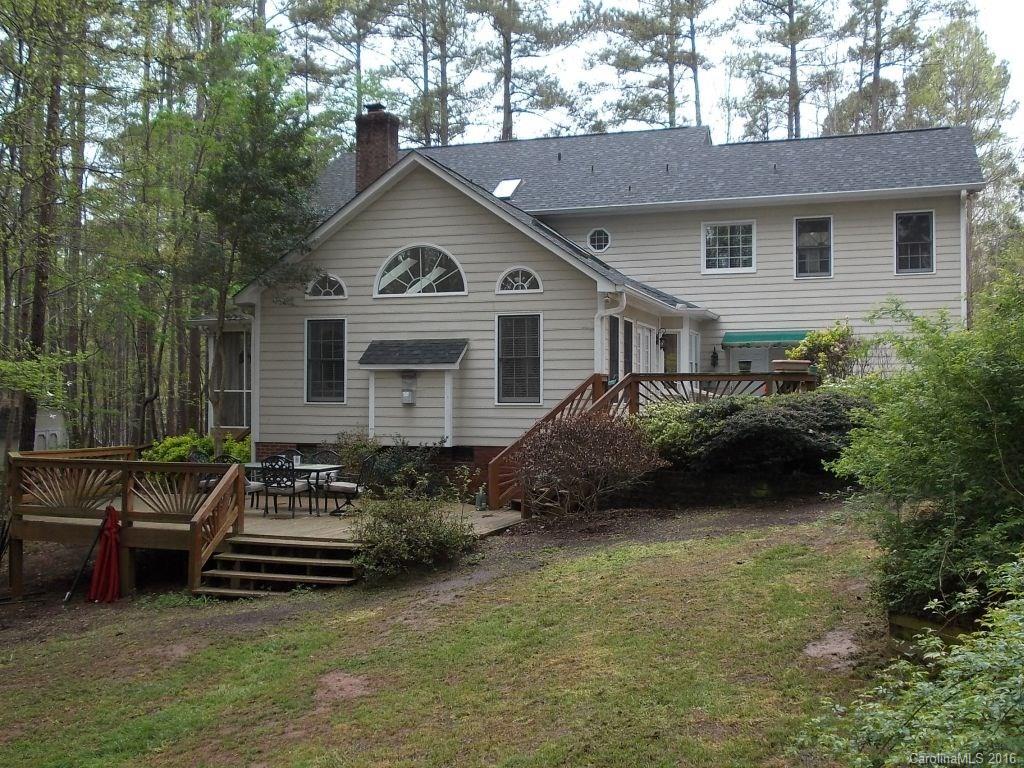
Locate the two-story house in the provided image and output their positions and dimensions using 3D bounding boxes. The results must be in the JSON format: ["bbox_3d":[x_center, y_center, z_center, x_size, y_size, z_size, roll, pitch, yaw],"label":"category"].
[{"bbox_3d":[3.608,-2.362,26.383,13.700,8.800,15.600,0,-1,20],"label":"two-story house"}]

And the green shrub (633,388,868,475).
[{"bbox_3d":[3.330,0.737,15.697,2.950,1.300,1.800,0,-1,20],"label":"green shrub"}]

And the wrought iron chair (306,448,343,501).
[{"bbox_3d":[-2.992,1.532,18.031,0.540,0.900,0.580,0,-1,20],"label":"wrought iron chair"}]

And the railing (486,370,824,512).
[{"bbox_3d":[2.073,0.919,17.160,5.100,2.200,2.200,0,-1,20],"label":"railing"}]

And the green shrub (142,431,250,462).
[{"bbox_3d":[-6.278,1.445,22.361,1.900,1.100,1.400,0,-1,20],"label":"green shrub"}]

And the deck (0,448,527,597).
[{"bbox_3d":[-3.233,1.974,17.048,6.900,1.850,6.100,0,-1,20],"label":"deck"}]

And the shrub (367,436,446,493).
[{"bbox_3d":[-1.854,1.483,19.746,1.250,1.050,0.950,0,-1,20],"label":"shrub"}]

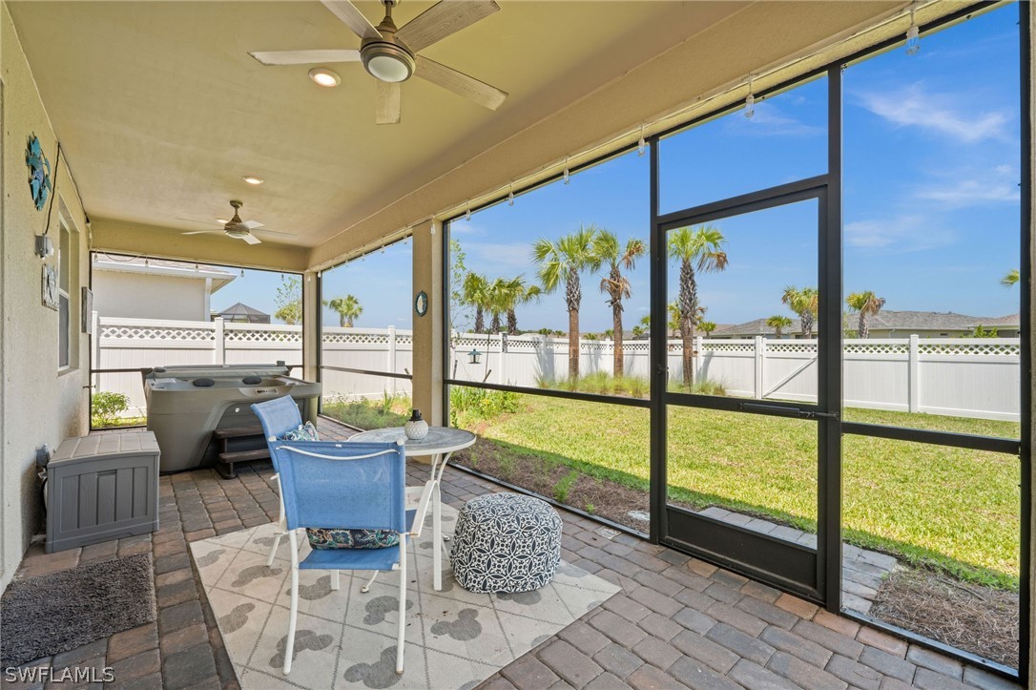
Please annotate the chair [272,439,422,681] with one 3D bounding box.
[{"bbox_3d":[-0.700,0.827,1.962,0.590,0.930,0.680,0,0,0],"label":"chair"}]

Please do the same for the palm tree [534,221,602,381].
[{"bbox_3d":[1.822,-1.312,15.404,2.500,5.887,2.500,0,0,7],"label":"palm tree"}]

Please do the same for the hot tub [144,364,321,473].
[{"bbox_3d":[-3.596,0.803,5.454,1.670,1.000,1.980,0,0,-41],"label":"hot tub"}]

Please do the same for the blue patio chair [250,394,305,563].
[{"bbox_3d":[-1.200,0.800,2.720,0.700,0.920,0.560,0,0,-3],"label":"blue patio chair"}]

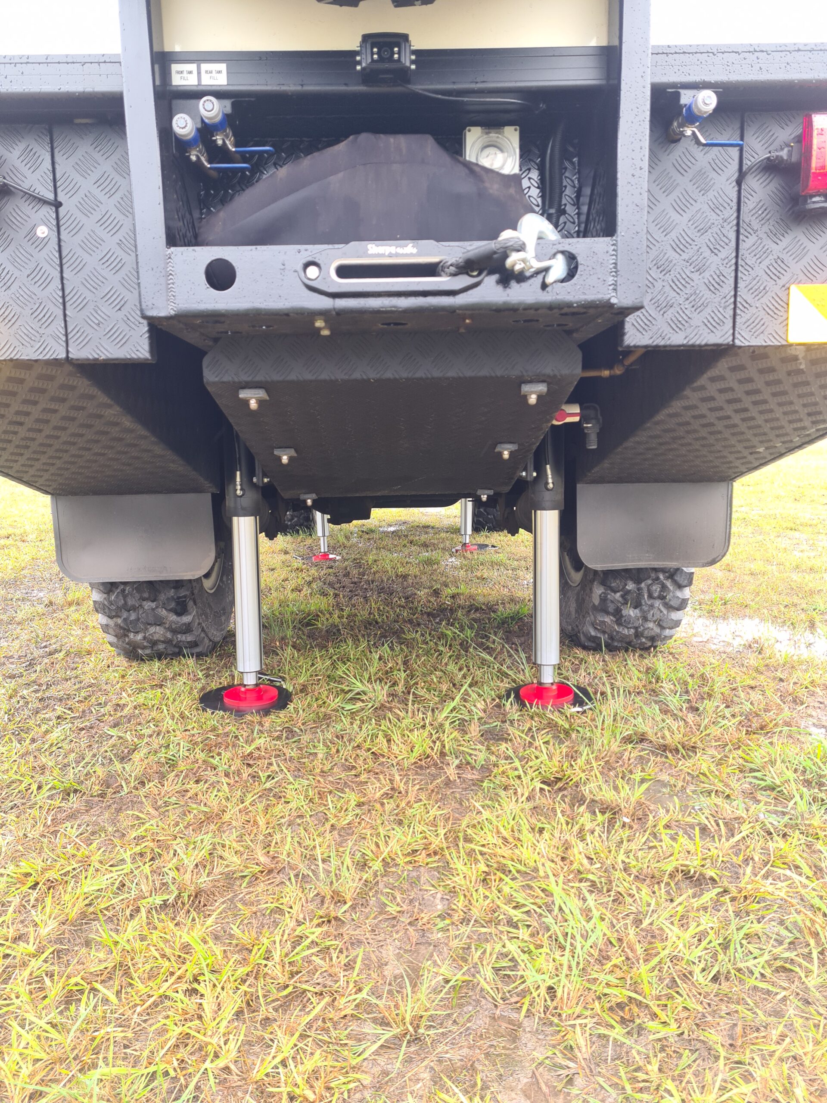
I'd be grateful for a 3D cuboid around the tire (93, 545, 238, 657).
[{"bbox_3d":[-0.905,-0.067,3.237,0.374,1.080,1.090,-1,8,-1],"label":"tire"}]

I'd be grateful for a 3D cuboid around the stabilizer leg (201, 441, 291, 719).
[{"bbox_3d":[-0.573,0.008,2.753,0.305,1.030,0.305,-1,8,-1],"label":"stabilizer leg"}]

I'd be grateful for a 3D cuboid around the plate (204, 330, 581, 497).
[{"bbox_3d":[-0.049,-0.305,2.182,0.736,0.120,1.132,-1,-8,-1],"label":"plate"}]

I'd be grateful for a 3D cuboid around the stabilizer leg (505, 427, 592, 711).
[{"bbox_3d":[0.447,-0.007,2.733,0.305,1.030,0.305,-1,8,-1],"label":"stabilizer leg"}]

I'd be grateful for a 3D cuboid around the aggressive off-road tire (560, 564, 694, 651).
[{"bbox_3d":[0.753,-0.102,3.277,0.375,1.080,1.090,-1,8,-1],"label":"aggressive off-road tire"}]

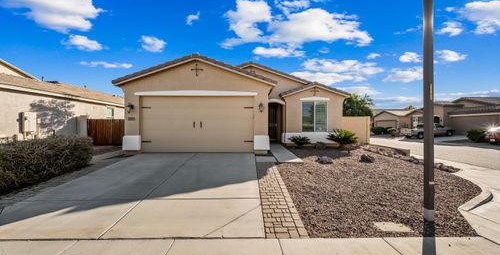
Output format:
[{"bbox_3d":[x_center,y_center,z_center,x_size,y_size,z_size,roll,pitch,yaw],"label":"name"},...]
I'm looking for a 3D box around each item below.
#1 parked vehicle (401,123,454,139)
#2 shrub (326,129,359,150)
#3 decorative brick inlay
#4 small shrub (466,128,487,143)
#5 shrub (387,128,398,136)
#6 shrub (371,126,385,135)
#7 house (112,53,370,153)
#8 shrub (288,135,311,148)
[{"bbox_3d":[22.300,0.420,24.500,5.400,1.720,1.870,0,0,-6],"label":"parked vehicle"},{"bbox_3d":[4.800,0.600,10.100,1.550,0.980,1.450,0,0,0],"label":"shrub"},{"bbox_3d":[0.530,1.410,4.680,0.620,0.060,3.880,0,5,0],"label":"decorative brick inlay"},{"bbox_3d":[21.300,0.730,18.300,1.500,1.300,1.400,0,0,0],"label":"small shrub"},{"bbox_3d":[20.600,0.680,28.000,1.300,1.150,1.250,0,0,0],"label":"shrub"},{"bbox_3d":[21.000,0.600,32.000,1.850,1.300,1.750,0,0,0],"label":"shrub"},{"bbox_3d":[0.100,-1.380,14.600,11.500,4.920,13.400,0,0,0],"label":"house"},{"bbox_3d":[2.640,0.760,10.400,1.170,0.620,1.100,0,0,0],"label":"shrub"}]

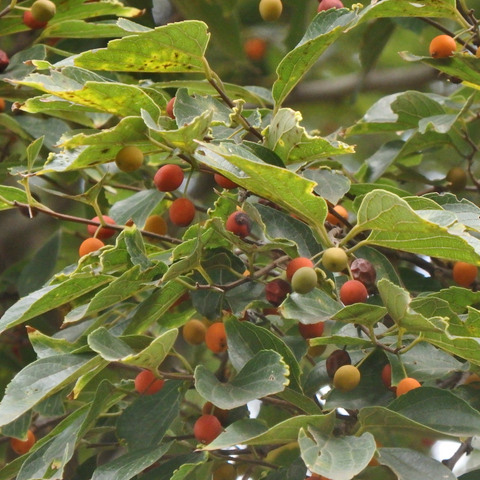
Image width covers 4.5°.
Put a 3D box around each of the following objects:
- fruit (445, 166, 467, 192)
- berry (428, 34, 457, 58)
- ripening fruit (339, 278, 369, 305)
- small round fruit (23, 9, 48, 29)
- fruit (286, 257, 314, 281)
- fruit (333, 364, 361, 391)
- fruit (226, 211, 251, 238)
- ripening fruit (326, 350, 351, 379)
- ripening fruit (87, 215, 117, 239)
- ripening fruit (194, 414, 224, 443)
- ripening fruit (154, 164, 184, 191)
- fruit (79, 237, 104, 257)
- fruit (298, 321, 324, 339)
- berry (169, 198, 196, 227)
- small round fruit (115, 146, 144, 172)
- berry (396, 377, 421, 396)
[{"bbox_3d":[0.081,-0.023,2.280,0.008,0.009,0.008,0,-10,0],"label":"fruit"},{"bbox_3d":[0.072,-0.068,2.180,0.009,0.009,0.009,0,-10,0],"label":"berry"},{"bbox_3d":[0.035,0.016,1.880,0.008,0.008,0.008,0,-12,0],"label":"ripening fruit"},{"bbox_3d":[-0.067,-0.074,2.030,0.008,0.008,0.008,0,-10,0],"label":"small round fruit"},{"bbox_3d":[0.020,0.010,2.000,0.009,0.009,0.009,0,-10,0],"label":"fruit"},{"bbox_3d":[0.035,0.045,1.990,0.009,0.009,0.009,0,-10,0],"label":"fruit"},{"bbox_3d":[0.000,-0.005,2.160,0.009,0.010,0.009,0,-10,0],"label":"fruit"},{"bbox_3d":[0.031,0.039,1.910,0.008,0.009,0.008,0,-12,0],"label":"ripening fruit"},{"bbox_3d":[-0.043,-0.004,1.920,0.009,0.008,0.009,0,-12,0],"label":"ripening fruit"},{"bbox_3d":[-0.010,0.058,1.870,0.009,0.009,0.009,0,-12,0],"label":"ripening fruit"},{"bbox_3d":[-0.023,-0.020,1.980,0.009,0.009,0.009,0,-10,0],"label":"ripening fruit"},{"bbox_3d":[-0.051,0.003,2.140,0.009,0.009,0.009,0,-10,0],"label":"fruit"},{"bbox_3d":[0.024,0.028,2.020,0.008,0.009,0.008,0,-10,0],"label":"fruit"},{"bbox_3d":[-0.019,-0.009,2.000,0.008,0.009,0.008,0,-10,0],"label":"berry"},{"bbox_3d":[-0.039,-0.028,2.150,0.009,0.009,0.009,0,-10,0],"label":"small round fruit"},{"bbox_3d":[0.060,0.053,2.160,0.009,0.009,0.009,0,-10,0],"label":"berry"}]

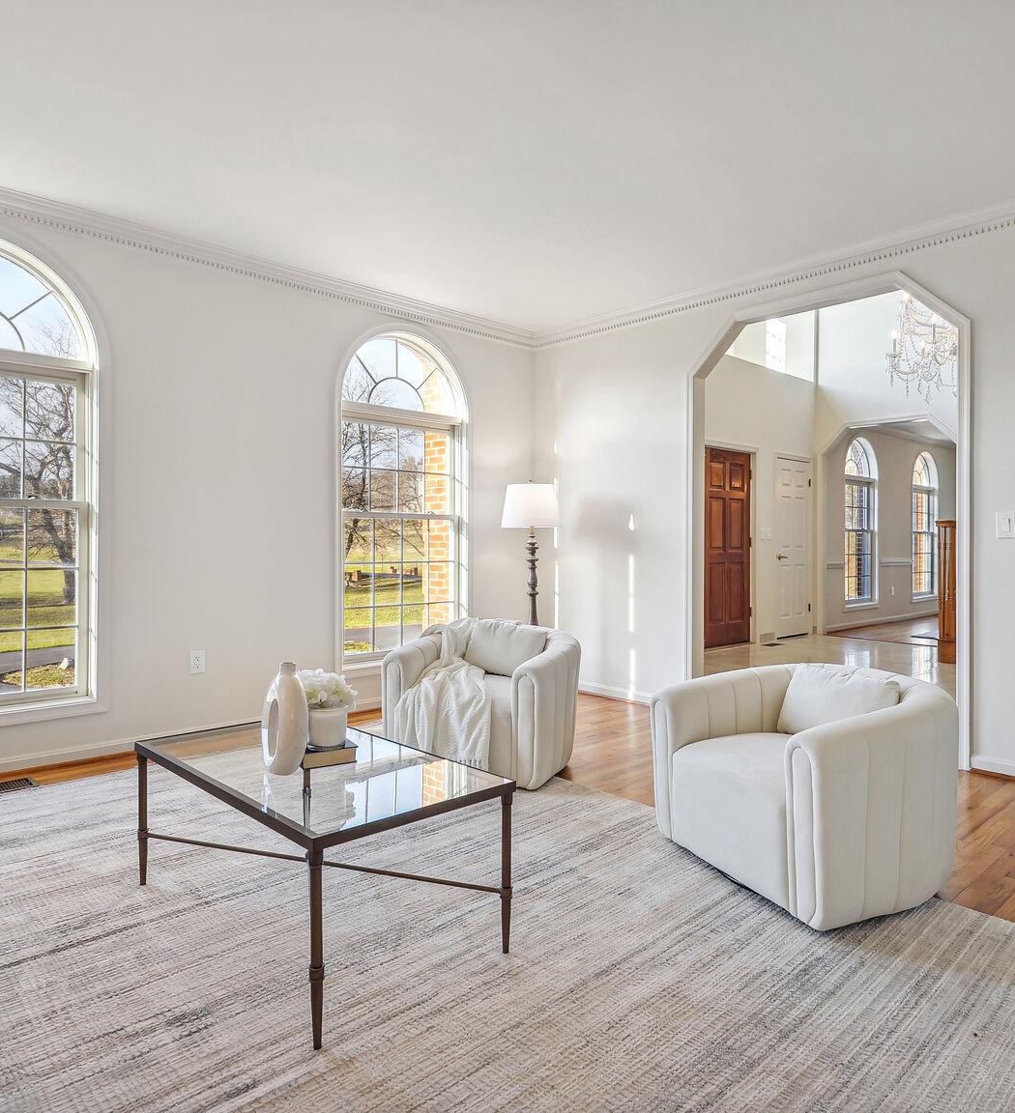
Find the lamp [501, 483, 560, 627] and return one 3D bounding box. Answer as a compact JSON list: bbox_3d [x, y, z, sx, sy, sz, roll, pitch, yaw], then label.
[{"bbox_3d":[0.167,0.232,5.153,0.403,1.507,0.403,0,1,0],"label":"lamp"}]

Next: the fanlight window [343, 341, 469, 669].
[{"bbox_3d":[-0.696,-0.407,4.954,1.014,2.155,0.120,0,1,-42],"label":"fanlight window"}]

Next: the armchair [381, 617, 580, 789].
[{"bbox_3d":[-0.051,0.684,3.659,0.810,0.645,0.780,0,1,26],"label":"armchair"}]

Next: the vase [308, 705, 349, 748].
[{"bbox_3d":[-0.515,0.481,2.140,0.110,0.105,0.110,0,1,0],"label":"vase"}]

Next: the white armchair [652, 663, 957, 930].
[{"bbox_3d":[1.034,0.708,2.486,0.780,0.635,0.810,0,1,-22],"label":"white armchair"}]

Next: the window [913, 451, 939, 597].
[{"bbox_3d":[6.033,-0.456,10.806,1.020,2.130,0.130,-1,1,-42],"label":"window"}]

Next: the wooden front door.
[{"bbox_3d":[2.292,-0.069,7.755,0.900,2.030,0.050,0,1,-42],"label":"wooden front door"}]

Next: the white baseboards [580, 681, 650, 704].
[{"bbox_3d":[0.652,0.944,5.189,0.018,0.092,1.382,0,1,-42],"label":"white baseboards"}]

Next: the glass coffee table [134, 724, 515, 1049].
[{"bbox_3d":[-0.552,0.785,2.070,0.570,0.437,1.065,0,1,-44],"label":"glass coffee table"}]

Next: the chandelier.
[{"bbox_3d":[3.484,-1.700,5.687,0.960,1.040,0.960,0,1,-42],"label":"chandelier"}]

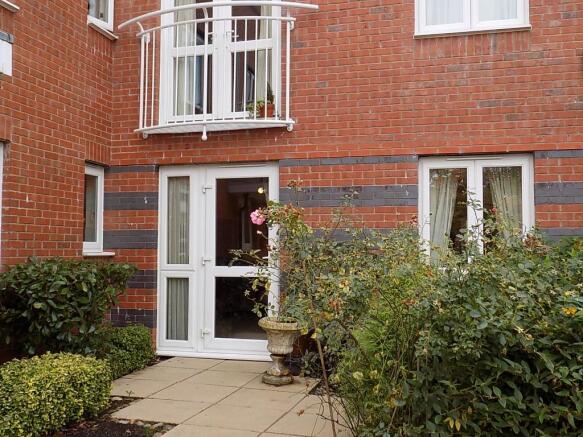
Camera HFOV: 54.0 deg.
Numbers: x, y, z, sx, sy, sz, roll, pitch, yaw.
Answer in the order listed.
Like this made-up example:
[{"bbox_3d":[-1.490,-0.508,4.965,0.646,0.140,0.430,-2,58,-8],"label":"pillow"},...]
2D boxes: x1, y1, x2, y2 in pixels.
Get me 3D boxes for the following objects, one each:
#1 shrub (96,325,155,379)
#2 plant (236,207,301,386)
[{"bbox_3d":[-1.815,1.329,5.830,0.520,0.400,0.880,-1,-3,13],"label":"shrub"},{"bbox_3d":[-0.196,0.704,5.313,0.580,1.600,0.550,0,-3,0],"label":"plant"}]

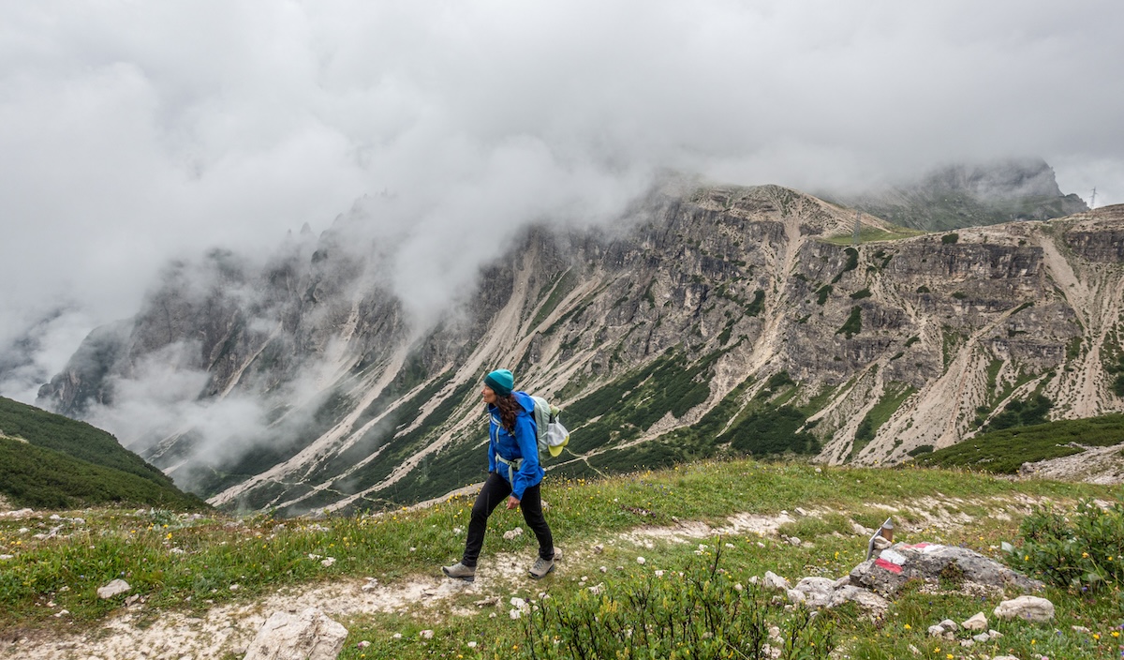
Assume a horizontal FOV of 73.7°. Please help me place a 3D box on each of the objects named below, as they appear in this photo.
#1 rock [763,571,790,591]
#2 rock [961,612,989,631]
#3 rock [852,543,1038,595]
[{"bbox_3d":[1.514,1.772,5.300,0.170,0.115,0.140,2,6,12],"label":"rock"},{"bbox_3d":[2.423,1.705,4.400,0.145,0.090,0.110,3,7,18],"label":"rock"},{"bbox_3d":[2.693,1.713,5.300,1.200,0.280,0.520,1,6,3],"label":"rock"}]

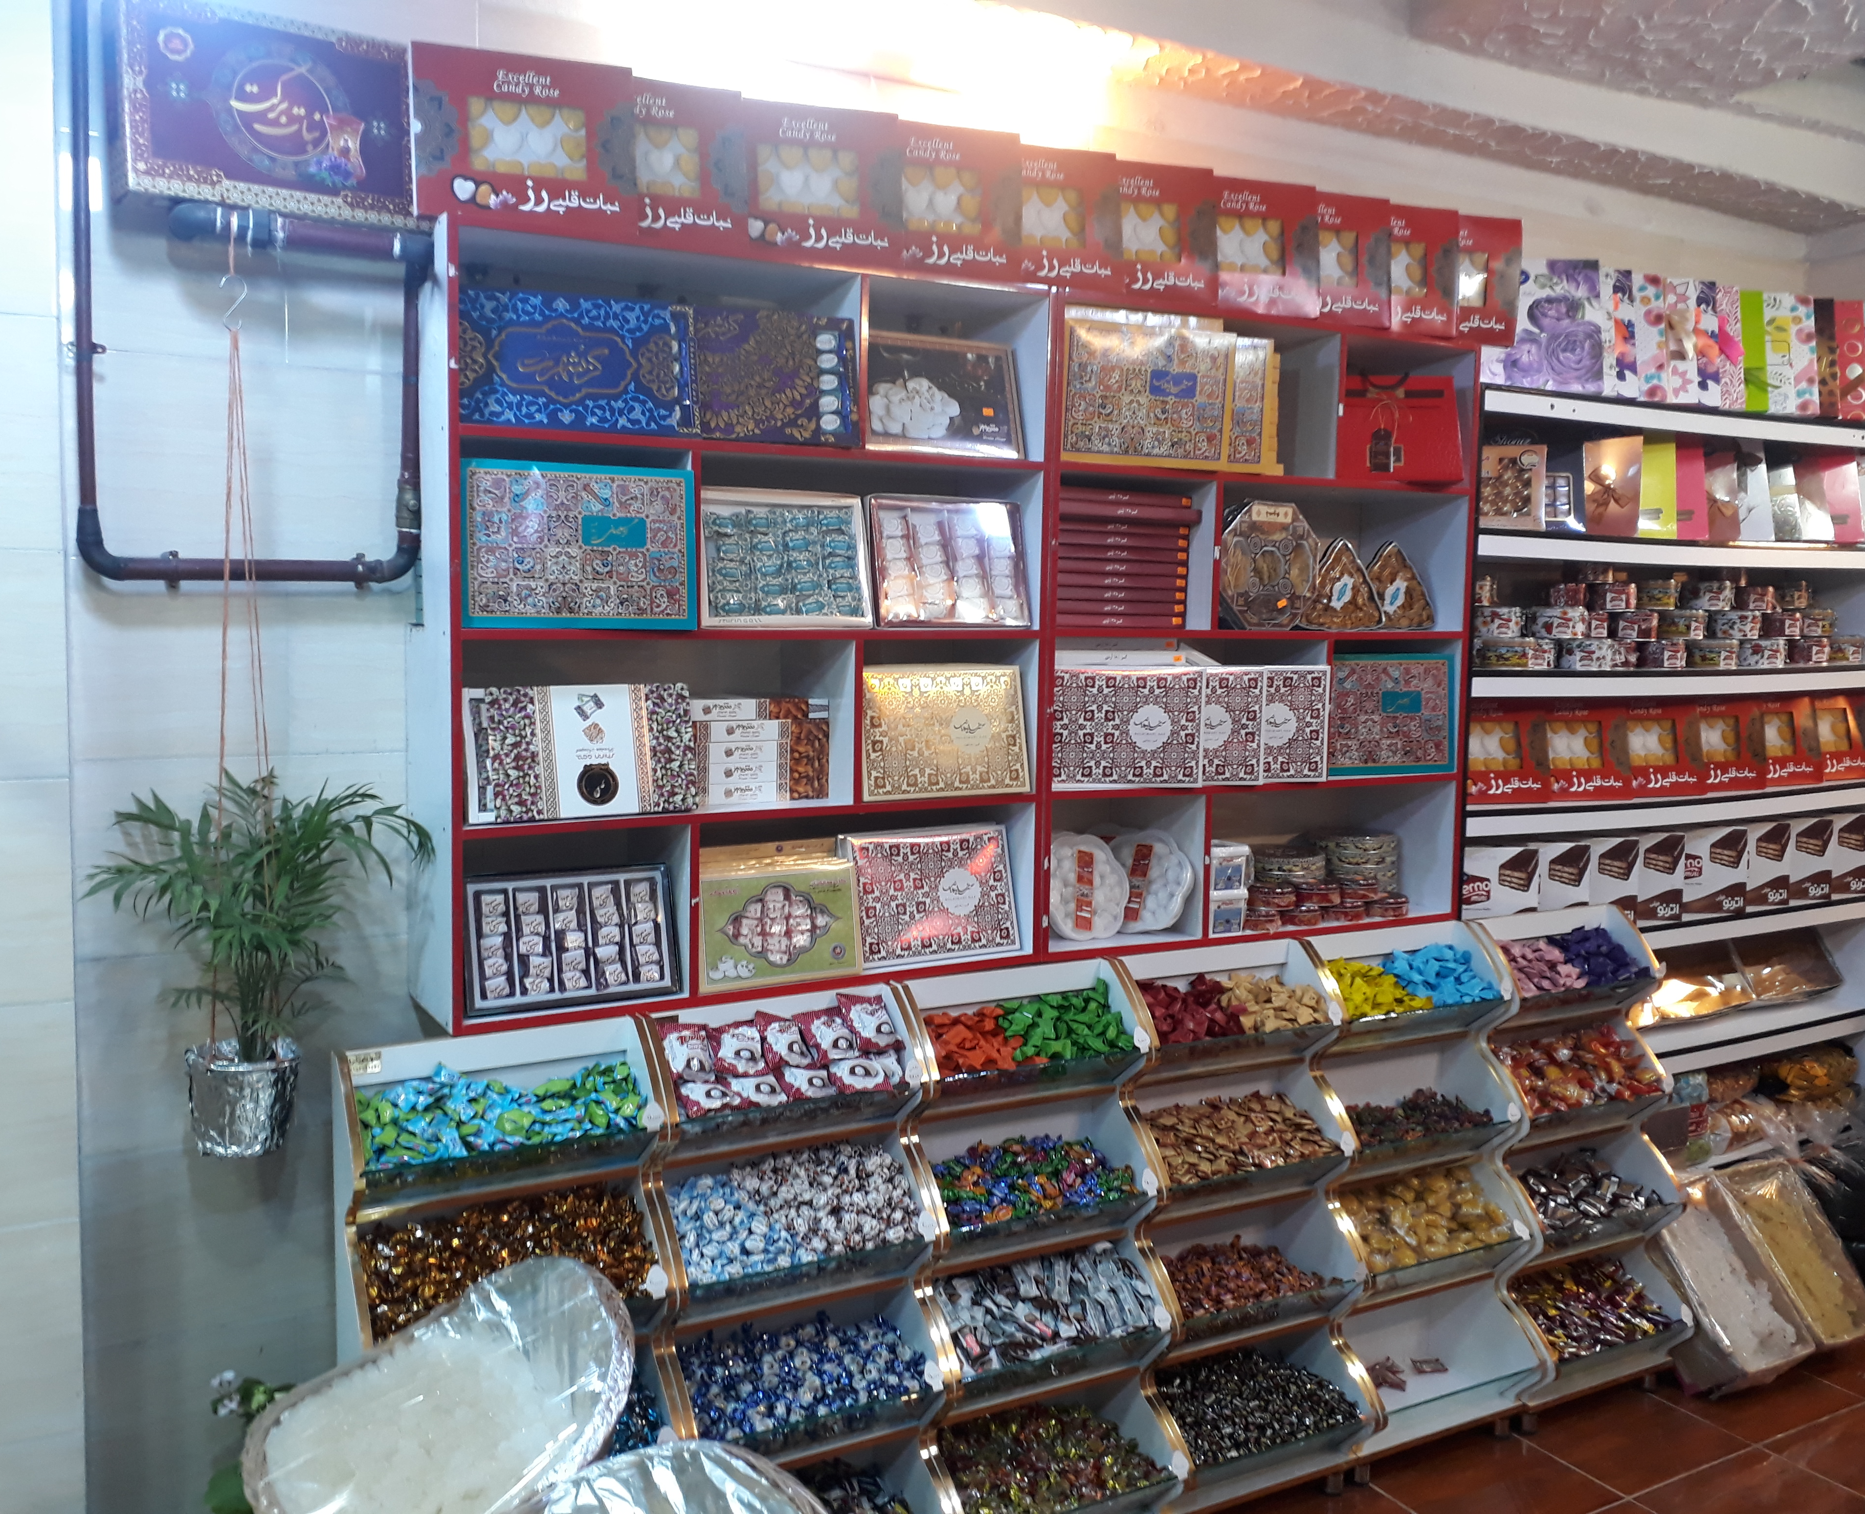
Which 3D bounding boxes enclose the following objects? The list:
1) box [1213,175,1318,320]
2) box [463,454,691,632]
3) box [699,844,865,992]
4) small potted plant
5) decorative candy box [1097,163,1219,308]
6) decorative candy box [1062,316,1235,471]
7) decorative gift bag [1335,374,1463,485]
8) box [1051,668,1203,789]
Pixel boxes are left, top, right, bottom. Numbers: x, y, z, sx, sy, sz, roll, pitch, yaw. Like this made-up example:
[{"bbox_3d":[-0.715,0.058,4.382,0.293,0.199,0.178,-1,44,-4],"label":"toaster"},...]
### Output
[{"bbox_3d":[0.572,-0.942,2.939,0.306,0.248,0.045,-1,-2,-16],"label":"box"},{"bbox_3d":[-0.532,-0.313,2.372,0.361,0.244,0.030,-2,3,-28],"label":"box"},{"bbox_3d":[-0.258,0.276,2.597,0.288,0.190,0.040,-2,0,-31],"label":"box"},{"bbox_3d":[-0.971,0.296,2.267,0.460,0.550,0.390,-2,6,-29],"label":"small potted plant"},{"bbox_3d":[0.358,-0.935,2.824,0.308,0.248,0.045,-1,-1,-16],"label":"decorative candy box"},{"bbox_3d":[0.379,-0.639,2.799,0.352,0.243,0.030,-2,8,-26],"label":"decorative candy box"},{"bbox_3d":[0.890,-0.650,3.120,0.305,0.210,0.120,1,5,3],"label":"decorative gift bag"},{"bbox_3d":[0.357,-0.052,2.885,0.317,0.221,0.027,-2,5,-23],"label":"box"}]

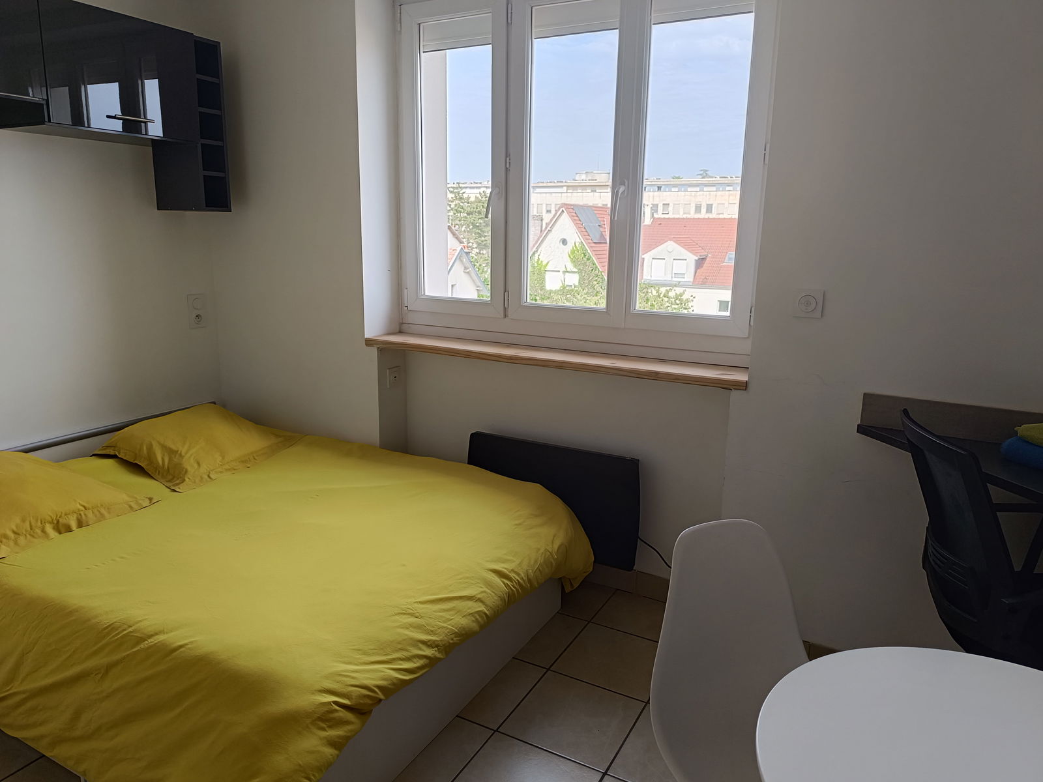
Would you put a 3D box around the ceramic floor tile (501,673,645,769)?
[{"bbox_3d":[0.154,0.957,2.115,0.328,0.010,0.328,8,14,28],"label":"ceramic floor tile"}]

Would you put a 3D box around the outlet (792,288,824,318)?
[{"bbox_3d":[0.848,-0.259,2.145,0.083,0.083,0.012,8,14,28],"label":"outlet"}]

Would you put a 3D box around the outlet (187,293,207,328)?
[{"bbox_3d":[-1.474,-0.363,3.300,0.012,0.152,0.083,8,14,28],"label":"outlet"}]

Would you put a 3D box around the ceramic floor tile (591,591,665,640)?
[{"bbox_3d":[0.460,0.838,2.664,0.328,0.010,0.280,8,14,28],"label":"ceramic floor tile"}]

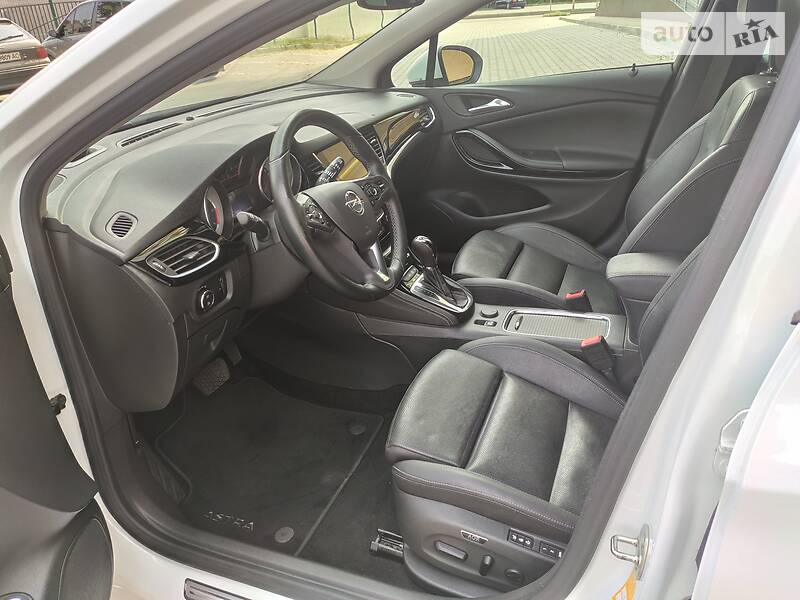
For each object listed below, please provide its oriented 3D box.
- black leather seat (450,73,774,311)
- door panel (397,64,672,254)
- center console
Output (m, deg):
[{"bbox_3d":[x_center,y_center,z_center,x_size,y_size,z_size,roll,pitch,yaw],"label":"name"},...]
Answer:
[{"bbox_3d":[0.583,-0.269,1.618,0.890,0.910,0.540,8,29,22],"label":"black leather seat"},{"bbox_3d":[0.364,-0.411,2.027,0.930,0.700,0.140,8,29,22],"label":"door panel"},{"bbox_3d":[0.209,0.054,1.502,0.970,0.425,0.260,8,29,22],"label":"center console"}]

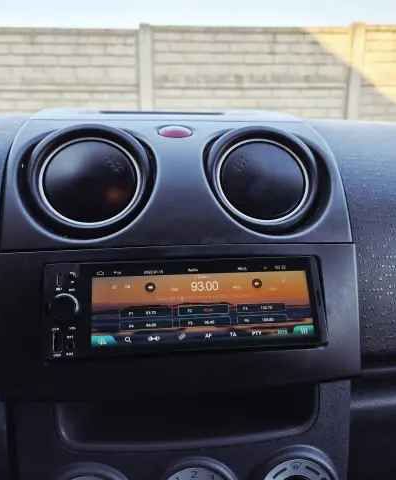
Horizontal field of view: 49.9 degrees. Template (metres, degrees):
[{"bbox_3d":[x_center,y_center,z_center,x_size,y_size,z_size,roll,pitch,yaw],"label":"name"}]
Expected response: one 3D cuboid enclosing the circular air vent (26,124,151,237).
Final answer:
[{"bbox_3d":[-0.082,-0.044,0.322,0.088,0.085,0.033,-2,-19,-8],"label":"circular air vent"}]

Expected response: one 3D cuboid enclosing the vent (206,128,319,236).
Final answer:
[{"bbox_3d":[0.050,-0.047,0.340,0.086,0.085,0.033,-2,-18,-7],"label":"vent"}]

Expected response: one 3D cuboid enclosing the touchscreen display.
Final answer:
[{"bbox_3d":[0.007,0.046,0.300,0.161,0.063,0.014,-1,-17,-7],"label":"touchscreen display"}]

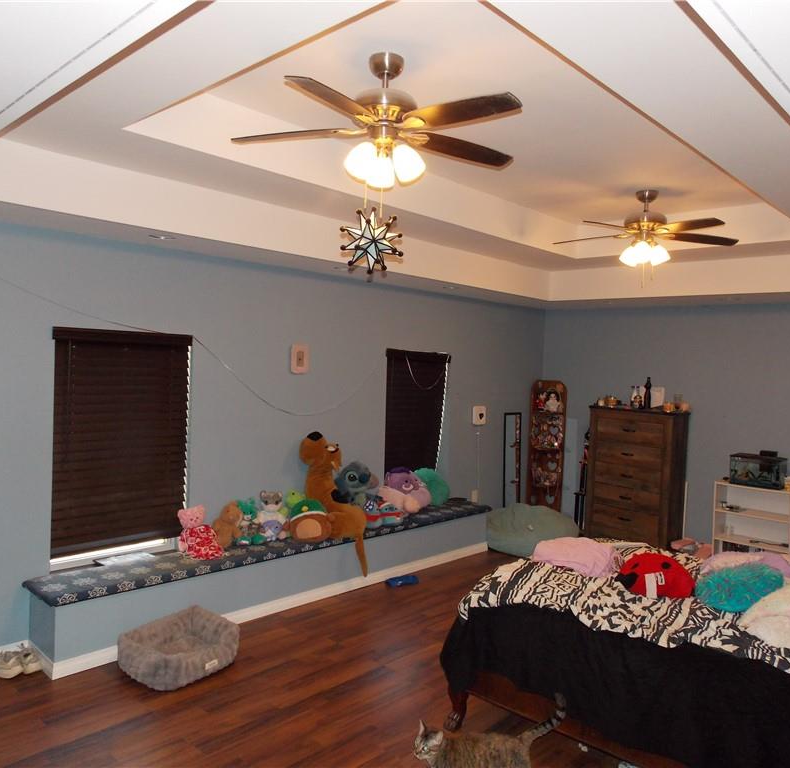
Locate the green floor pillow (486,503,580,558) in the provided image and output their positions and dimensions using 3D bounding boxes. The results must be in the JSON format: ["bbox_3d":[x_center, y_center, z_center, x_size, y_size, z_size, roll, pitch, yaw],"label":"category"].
[{"bbox_3d":[1.354,1.413,6.718,0.900,0.420,0.900,2,1,0],"label":"green floor pillow"}]

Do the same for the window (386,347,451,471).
[{"bbox_3d":[0.198,0.341,6.357,0.070,1.280,0.890,3,2,43],"label":"window"}]

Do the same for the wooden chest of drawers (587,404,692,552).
[{"bbox_3d":[2.443,0.965,6.926,0.860,1.385,0.410,3,2,43],"label":"wooden chest of drawers"}]

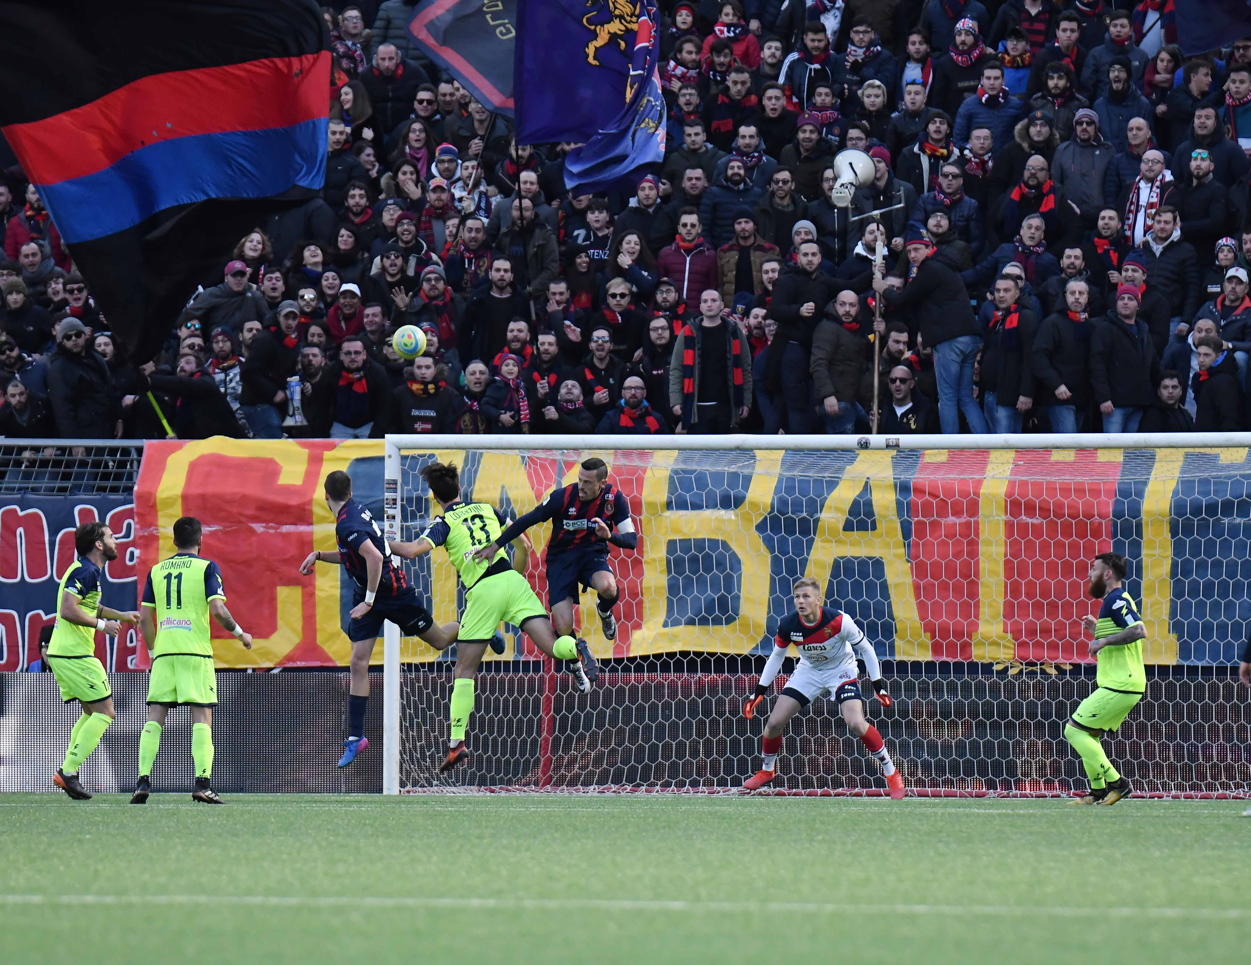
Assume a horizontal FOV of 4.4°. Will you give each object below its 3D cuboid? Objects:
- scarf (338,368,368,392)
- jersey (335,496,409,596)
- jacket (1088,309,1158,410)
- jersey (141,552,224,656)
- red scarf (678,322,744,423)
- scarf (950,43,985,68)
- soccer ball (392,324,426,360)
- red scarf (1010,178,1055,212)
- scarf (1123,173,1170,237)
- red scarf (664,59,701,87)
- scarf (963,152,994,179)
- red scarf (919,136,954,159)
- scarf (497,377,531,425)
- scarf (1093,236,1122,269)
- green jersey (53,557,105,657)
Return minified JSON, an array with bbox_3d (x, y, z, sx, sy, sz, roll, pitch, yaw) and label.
[{"bbox_3d":[-2.109,-0.788,126.000,0.240,0.200,0.220,0,-1,2],"label":"scarf"},{"bbox_3d":[-1.622,0.419,104.000,0.320,0.660,0.500,-23,-4,31],"label":"jersey"},{"bbox_3d":[3.741,-0.922,122.300,0.510,0.760,0.310,0,-1,-19],"label":"jacket"},{"bbox_3d":[-2.760,0.762,101.500,0.520,0.650,0.290,0,-1,21],"label":"jersey"},{"bbox_3d":[0.664,-0.834,125.000,0.490,0.800,0.270,0,-1,5],"label":"red scarf"},{"bbox_3d":[2.674,-3.344,127.500,0.275,0.205,0.240,0,-1,7],"label":"scarf"},{"bbox_3d":[-1.385,-0.901,104.700,0.220,0.220,0.220,0,-1,0],"label":"soccer ball"},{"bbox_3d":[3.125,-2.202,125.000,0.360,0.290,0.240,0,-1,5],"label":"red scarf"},{"bbox_3d":[4.062,-2.149,127.000,0.370,0.570,0.260,0,-1,19],"label":"scarf"},{"bbox_3d":[0.445,-3.224,128.000,0.300,0.225,0.240,0,-1,-9],"label":"red scarf"},{"bbox_3d":[2.735,-2.464,126.000,0.245,0.235,0.220,0,-1,3],"label":"scarf"},{"bbox_3d":[2.454,-2.647,128.500,0.280,0.200,0.240,0,-1,7],"label":"red scarf"},{"bbox_3d":[-0.848,-0.625,124.000,0.260,0.370,0.190,0,-1,0],"label":"scarf"},{"bbox_3d":[3.673,-1.749,124.000,0.235,0.260,0.200,0,-1,3],"label":"scarf"},{"bbox_3d":[-3.520,0.790,104.300,0.310,0.660,0.500,8,-3,-17],"label":"green jersey"}]

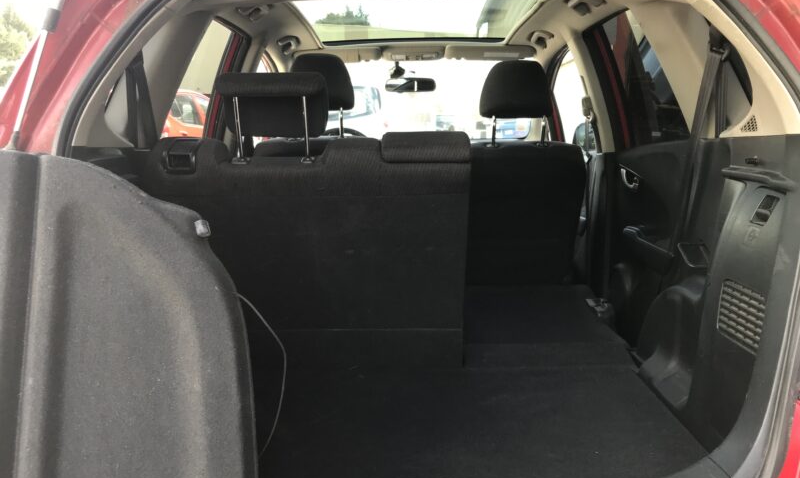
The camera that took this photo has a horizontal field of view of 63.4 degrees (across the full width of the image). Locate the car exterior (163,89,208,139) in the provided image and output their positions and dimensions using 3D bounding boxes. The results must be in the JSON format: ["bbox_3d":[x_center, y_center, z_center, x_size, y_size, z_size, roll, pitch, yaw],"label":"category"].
[{"bbox_3d":[-3.680,-1.550,10.300,1.730,1.500,3.950,1,11,8],"label":"car exterior"}]

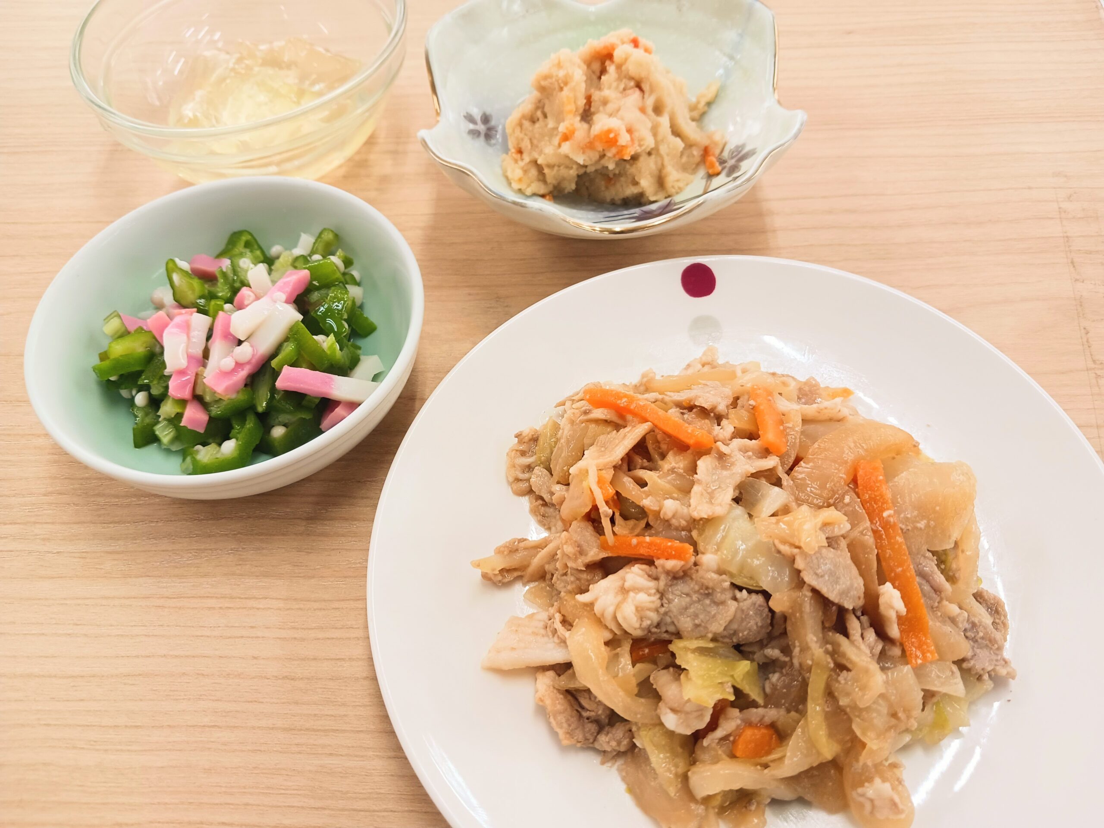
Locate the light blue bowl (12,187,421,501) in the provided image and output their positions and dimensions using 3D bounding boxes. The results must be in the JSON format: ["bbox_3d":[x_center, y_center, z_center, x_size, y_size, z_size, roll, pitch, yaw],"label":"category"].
[{"bbox_3d":[-0.103,-0.021,0.295,0.124,0.043,0.124,0,58,0],"label":"light blue bowl"}]

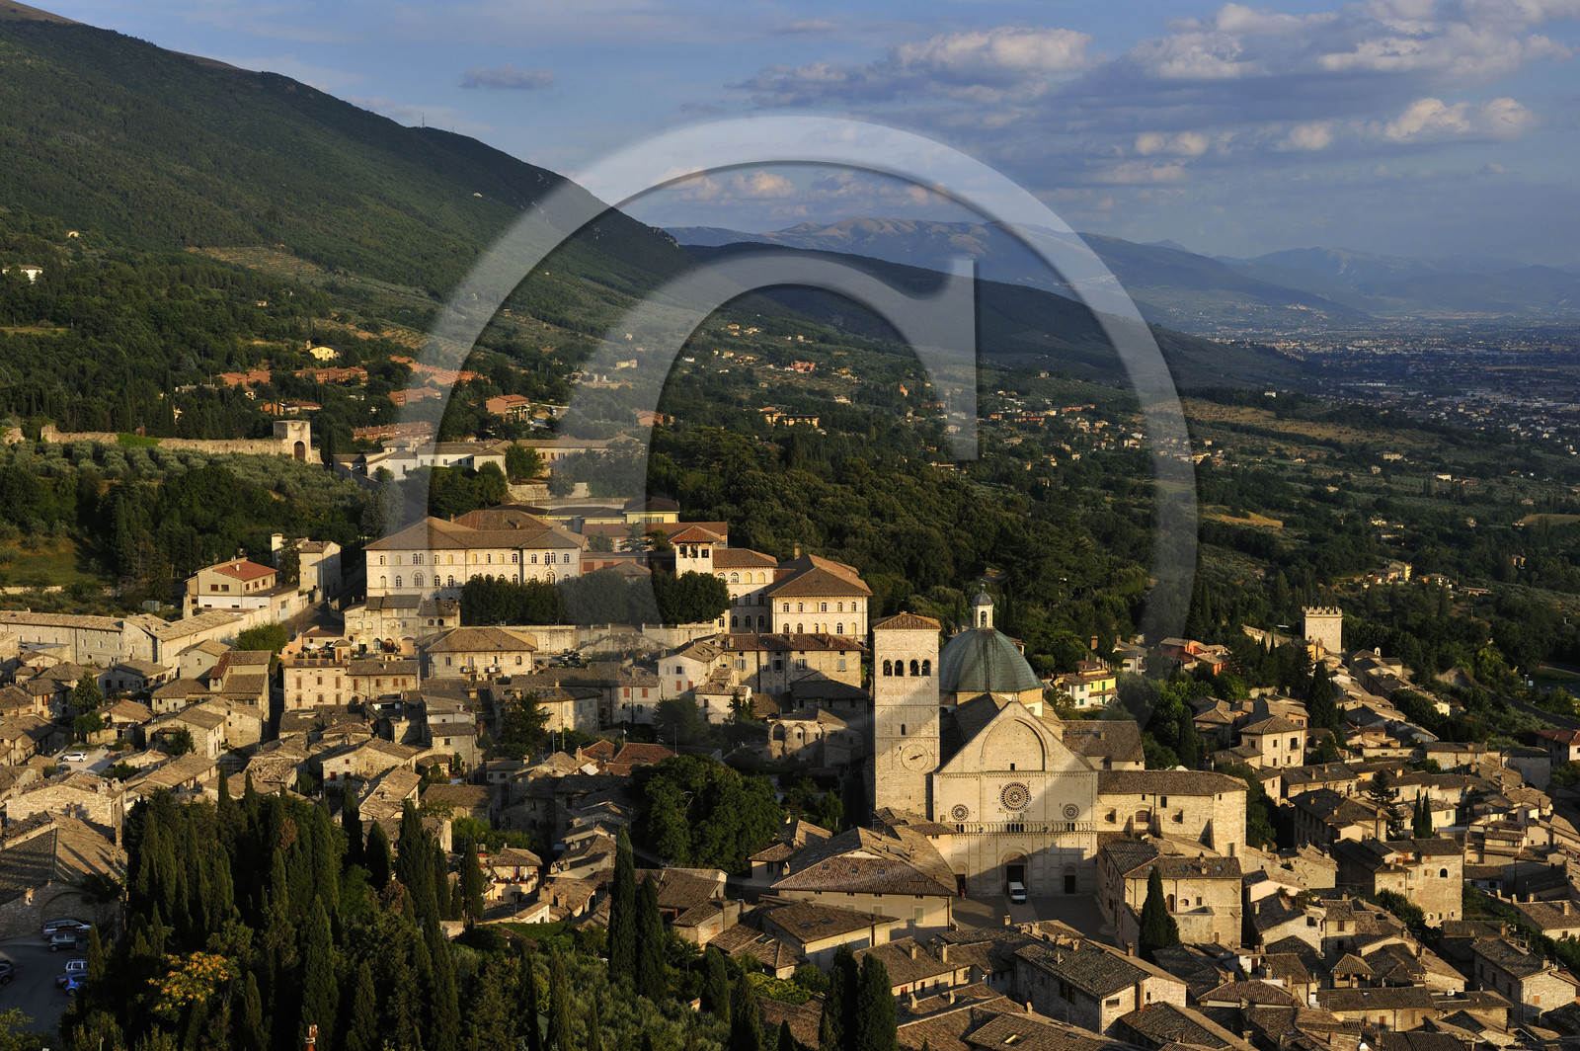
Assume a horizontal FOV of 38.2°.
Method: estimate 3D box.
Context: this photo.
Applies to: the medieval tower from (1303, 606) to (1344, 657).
[{"bbox_3d":[152.010,30.910,650.030,10.200,14.800,8.800,1,7,6],"label":"medieval tower"}]

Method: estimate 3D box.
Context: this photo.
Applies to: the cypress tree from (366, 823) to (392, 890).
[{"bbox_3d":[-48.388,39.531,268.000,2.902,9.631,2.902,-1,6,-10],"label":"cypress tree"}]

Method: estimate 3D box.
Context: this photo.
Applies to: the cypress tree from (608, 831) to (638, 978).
[{"bbox_3d":[-17.530,39.710,238.930,3.100,16.400,3.100,0,6,0],"label":"cypress tree"}]

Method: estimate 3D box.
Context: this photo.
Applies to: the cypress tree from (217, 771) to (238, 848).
[{"bbox_3d":[-55.370,28.780,224.540,2.200,9.600,2.200,0,6,0],"label":"cypress tree"}]

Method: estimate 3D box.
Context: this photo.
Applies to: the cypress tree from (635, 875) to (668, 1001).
[{"bbox_3d":[-14.983,44.475,246.000,3.463,14.468,3.463,-1,6,-4],"label":"cypress tree"}]

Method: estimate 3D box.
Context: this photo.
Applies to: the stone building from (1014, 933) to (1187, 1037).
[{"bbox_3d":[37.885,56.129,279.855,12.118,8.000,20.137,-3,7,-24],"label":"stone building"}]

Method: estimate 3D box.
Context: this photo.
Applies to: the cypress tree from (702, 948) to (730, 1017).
[{"bbox_3d":[-7.710,47.680,237.450,2.900,7.900,2.900,0,6,0],"label":"cypress tree"}]

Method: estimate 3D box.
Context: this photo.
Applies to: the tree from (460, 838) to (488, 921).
[{"bbox_3d":[-38.530,43.339,278.000,3.462,10.461,3.462,-1,6,-8],"label":"tree"}]

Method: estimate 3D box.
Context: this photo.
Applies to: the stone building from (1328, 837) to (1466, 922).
[{"bbox_3d":[97.587,56.303,366.619,16.500,12.200,14.000,-1,6,-6],"label":"stone building"}]

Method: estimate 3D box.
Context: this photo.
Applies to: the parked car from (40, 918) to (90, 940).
[{"bbox_3d":[-64.810,36.260,205.000,4.400,1.500,1.780,-2,7,-18],"label":"parked car"}]

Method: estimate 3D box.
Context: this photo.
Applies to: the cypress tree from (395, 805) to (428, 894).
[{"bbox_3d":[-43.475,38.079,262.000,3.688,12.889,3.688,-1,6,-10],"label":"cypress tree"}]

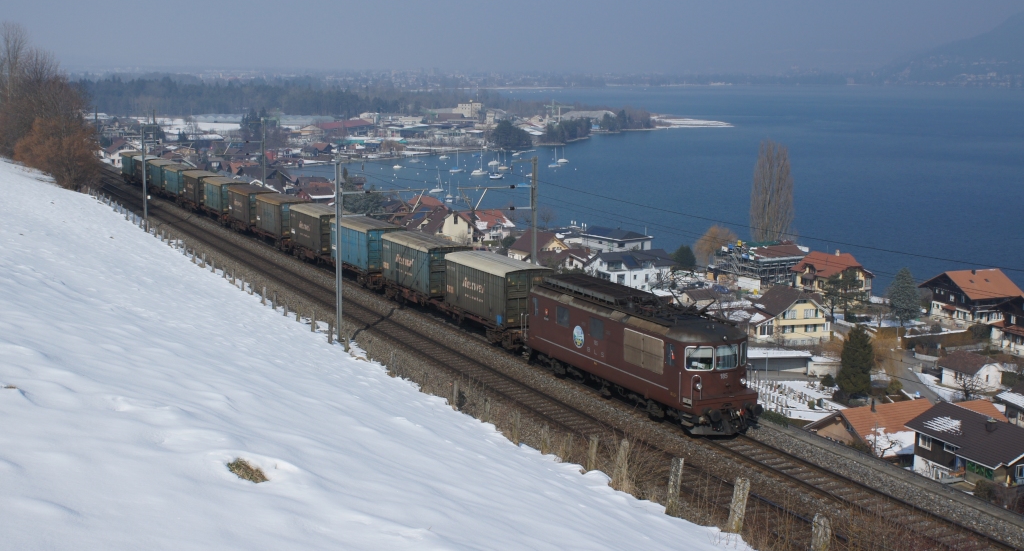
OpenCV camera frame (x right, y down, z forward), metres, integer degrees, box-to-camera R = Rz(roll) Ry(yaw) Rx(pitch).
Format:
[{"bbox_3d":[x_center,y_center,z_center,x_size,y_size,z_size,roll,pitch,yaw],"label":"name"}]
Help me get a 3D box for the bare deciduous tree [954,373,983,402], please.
[{"bbox_3d":[61.441,14.863,160.154,4.168,3.942,3.959,0,10,0],"label":"bare deciduous tree"}]

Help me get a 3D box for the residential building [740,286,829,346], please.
[{"bbox_3d":[47.313,6.625,205.000,12.800,9.000,11.000,-2,10,-9],"label":"residential building"}]

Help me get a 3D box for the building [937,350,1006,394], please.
[{"bbox_3d":[65.681,13.459,170.561,6.700,4.602,6.200,-6,11,-32],"label":"building"}]

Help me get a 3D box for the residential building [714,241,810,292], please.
[{"bbox_3d":[59.538,-2.890,286.000,14.500,9.800,16.000,-5,11,-28],"label":"residential building"}]

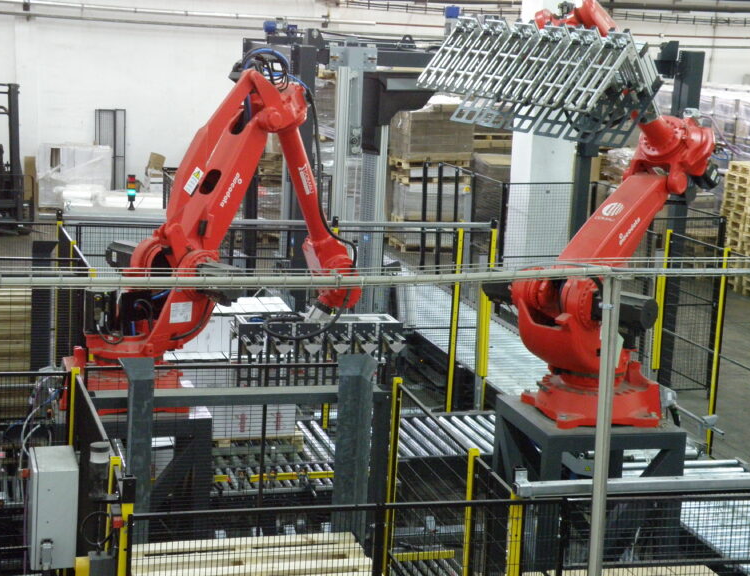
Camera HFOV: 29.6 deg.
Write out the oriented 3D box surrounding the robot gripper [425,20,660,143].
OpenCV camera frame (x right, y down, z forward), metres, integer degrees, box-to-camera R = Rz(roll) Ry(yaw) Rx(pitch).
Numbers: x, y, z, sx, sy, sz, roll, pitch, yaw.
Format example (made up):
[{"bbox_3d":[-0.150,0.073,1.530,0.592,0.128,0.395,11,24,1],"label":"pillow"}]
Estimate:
[{"bbox_3d":[0.973,-1.225,8.520,1.307,0.543,0.462,16,-20,42],"label":"robot gripper"}]

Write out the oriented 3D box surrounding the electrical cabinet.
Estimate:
[{"bbox_3d":[-1.490,1.001,6.530,0.205,0.450,0.370,0,10,-17],"label":"electrical cabinet"}]

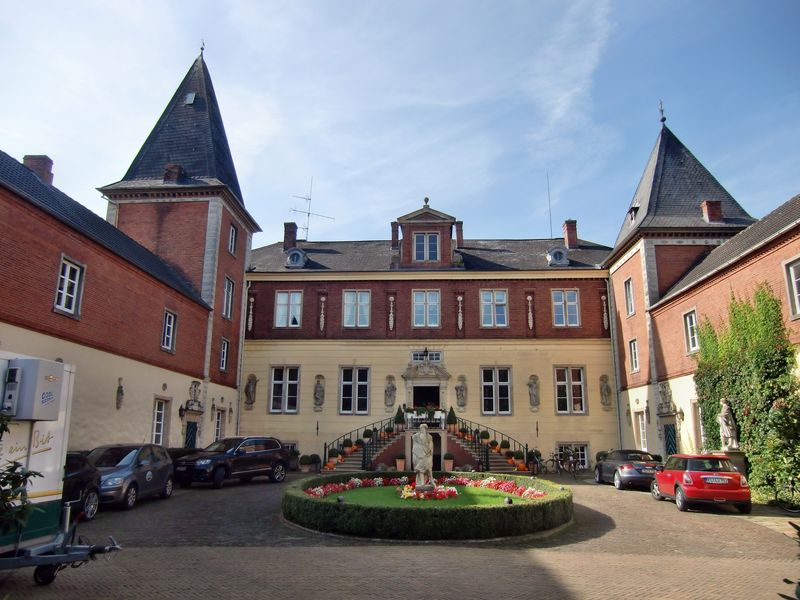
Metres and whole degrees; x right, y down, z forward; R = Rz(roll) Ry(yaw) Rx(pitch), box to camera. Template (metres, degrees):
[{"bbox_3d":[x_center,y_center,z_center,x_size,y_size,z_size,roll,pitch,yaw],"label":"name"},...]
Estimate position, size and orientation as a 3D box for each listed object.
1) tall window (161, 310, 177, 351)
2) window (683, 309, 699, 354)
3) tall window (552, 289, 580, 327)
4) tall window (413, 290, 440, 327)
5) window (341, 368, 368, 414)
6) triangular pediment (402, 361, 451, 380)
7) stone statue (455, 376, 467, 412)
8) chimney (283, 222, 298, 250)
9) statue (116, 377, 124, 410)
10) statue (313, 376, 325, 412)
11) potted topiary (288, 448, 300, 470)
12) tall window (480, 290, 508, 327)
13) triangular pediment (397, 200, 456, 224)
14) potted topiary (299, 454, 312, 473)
[{"bbox_3d":[-8.757,1.199,21.003,0.250,1.580,1.220,0,-13,3],"label":"tall window"},{"bbox_3d":[11.190,1.207,21.316,0.200,1.670,1.070,0,-14,3],"label":"window"},{"bbox_3d":[9.315,0.470,31.053,1.625,2.226,0.220,0,-14,3],"label":"tall window"},{"bbox_3d":[1.491,0.492,31.225,1.570,2.150,0.200,0,-14,3],"label":"tall window"},{"bbox_3d":[-2.399,4.649,28.683,1.557,2.543,0.250,0,-13,3],"label":"window"},{"bbox_3d":[1.453,3.837,30.211,2.750,1.100,0.500,0,-14,3],"label":"triangular pediment"},{"bbox_3d":[3.325,5.193,30.482,0.660,1.950,0.500,0,-14,3],"label":"stone statue"},{"bbox_3d":[-6.876,-3.943,34.992,0.750,1.750,0.750,0,-14,3],"label":"chimney"},{"bbox_3d":[-9.268,3.122,18.405,0.180,1.050,0.360,0,-14,3],"label":"statue"},{"bbox_3d":[-4.470,5.128,30.371,0.640,1.930,0.420,0,-14,3],"label":"statue"},{"bbox_3d":[-5.588,8.424,29.242,0.720,1.150,0.720,0,-14,3],"label":"potted topiary"},{"bbox_3d":[4.970,0.433,29.290,1.513,2.010,0.250,0,-13,3],"label":"tall window"},{"bbox_3d":[1.595,-5.135,33.098,3.450,1.450,0.700,0,-14,3],"label":"triangular pediment"},{"bbox_3d":[-4.442,7.767,26.271,0.640,0.880,0.640,0,-13,3],"label":"potted topiary"}]

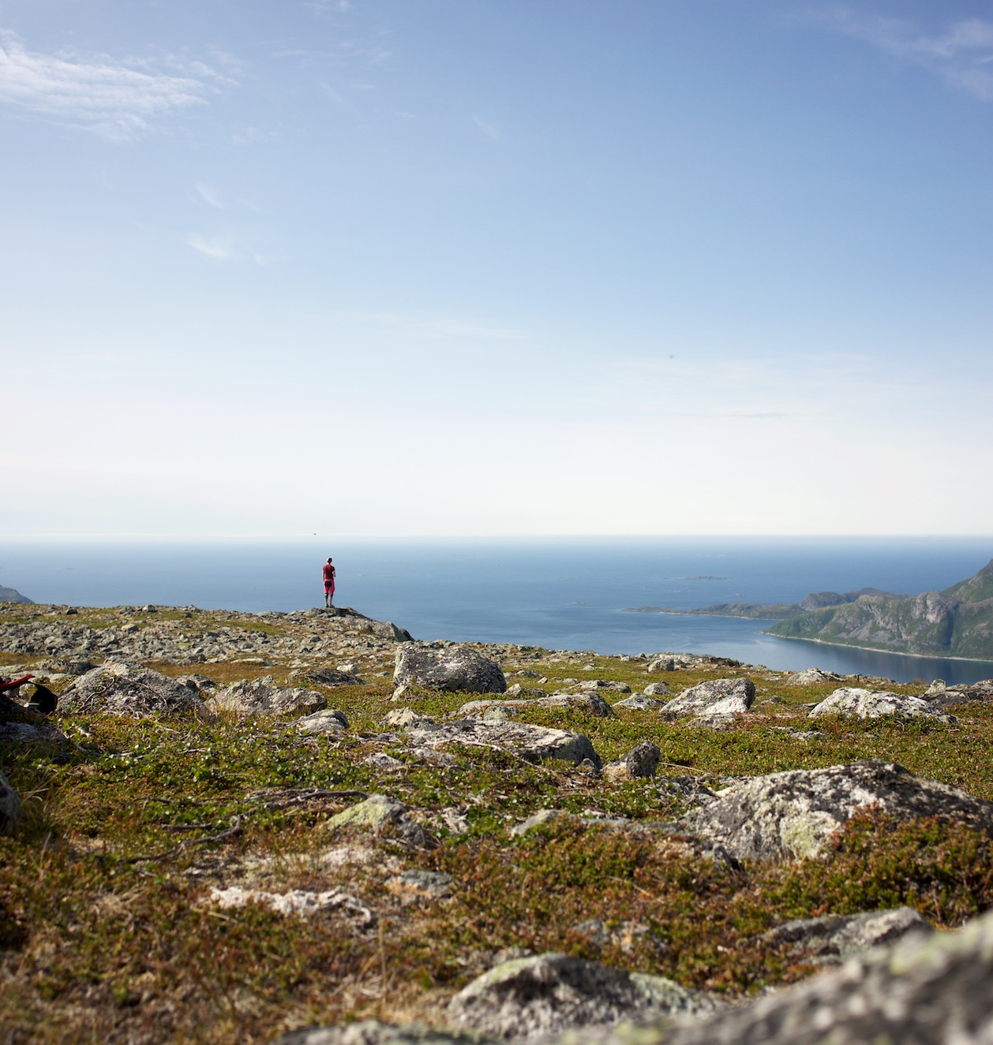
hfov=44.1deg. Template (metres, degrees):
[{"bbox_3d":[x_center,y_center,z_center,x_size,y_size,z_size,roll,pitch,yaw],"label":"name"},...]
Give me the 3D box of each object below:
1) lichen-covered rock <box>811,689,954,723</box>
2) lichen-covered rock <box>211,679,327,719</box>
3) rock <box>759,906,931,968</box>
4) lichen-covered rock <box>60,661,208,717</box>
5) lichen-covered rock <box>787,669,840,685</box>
[{"bbox_3d":[1.557,0.736,4.950,0.570,0.135,0.360,0,0,0],"label":"lichen-covered rock"},{"bbox_3d":[-0.652,0.495,3.500,0.335,0.110,0.250,0,0,0],"label":"lichen-covered rock"},{"bbox_3d":[0.450,0.526,1.560,0.220,0.075,0.155,0,0,0],"label":"rock"},{"bbox_3d":[-1.026,0.460,3.450,0.410,0.150,0.340,0,0,0],"label":"lichen-covered rock"},{"bbox_3d":[2.400,1.170,9.300,0.390,0.125,0.290,0,0,0],"label":"lichen-covered rock"}]

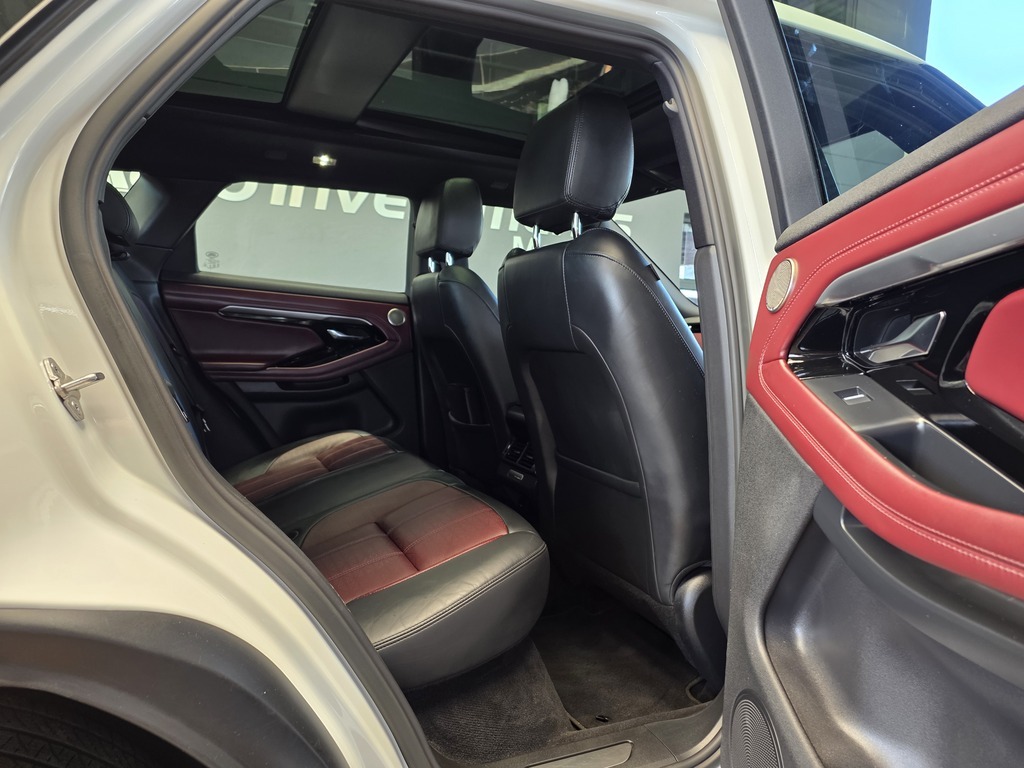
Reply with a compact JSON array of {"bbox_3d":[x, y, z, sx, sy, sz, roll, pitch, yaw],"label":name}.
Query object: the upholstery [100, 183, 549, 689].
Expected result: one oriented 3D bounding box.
[{"bbox_3d":[-0.545,-0.056,1.387,0.822,0.832,1.267,-1,5,-22],"label":"upholstery"}]

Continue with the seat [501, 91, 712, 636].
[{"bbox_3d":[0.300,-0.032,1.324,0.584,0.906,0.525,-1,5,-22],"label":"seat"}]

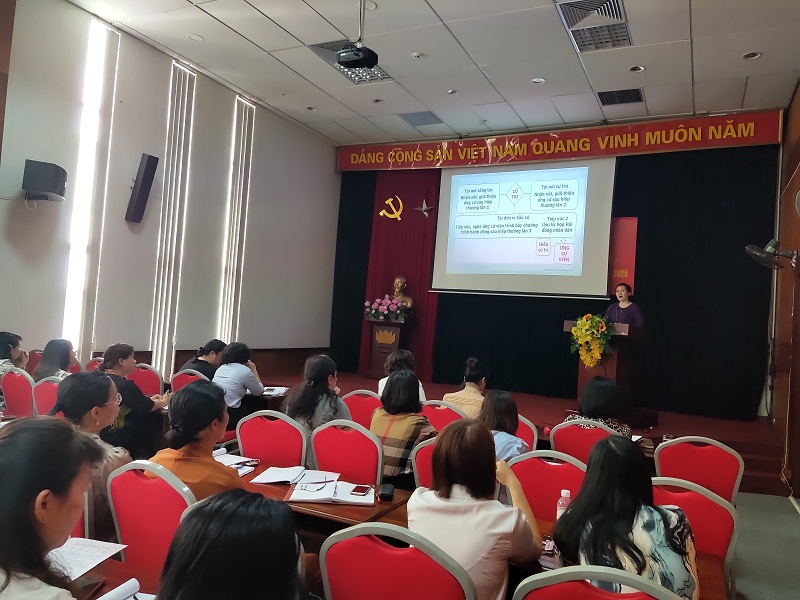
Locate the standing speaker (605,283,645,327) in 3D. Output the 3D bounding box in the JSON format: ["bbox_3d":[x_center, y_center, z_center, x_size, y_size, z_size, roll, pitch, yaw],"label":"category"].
[{"bbox_3d":[2.703,0.633,7.127,0.480,1.670,0.350,3,-2,27],"label":"standing speaker"}]

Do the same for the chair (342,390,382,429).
[{"bbox_3d":[-0.200,1.157,4.627,0.460,0.930,0.570,4,-2,27],"label":"chair"}]

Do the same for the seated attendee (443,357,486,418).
[{"bbox_3d":[0.514,1.057,4.508,0.480,1.230,0.750,3,-2,27],"label":"seated attendee"}]

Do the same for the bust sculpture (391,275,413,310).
[{"bbox_3d":[0.034,-0.117,9.950,0.410,0.600,0.260,3,-2,27],"label":"bust sculpture"}]

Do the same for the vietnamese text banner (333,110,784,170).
[{"bbox_3d":[1.989,-2.506,9.402,7.092,0.492,0.120,4,-2,27],"label":"vietnamese text banner"}]

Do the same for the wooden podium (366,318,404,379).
[{"bbox_3d":[-0.157,0.846,9.948,0.660,1.010,0.480,3,-2,27],"label":"wooden podium"}]

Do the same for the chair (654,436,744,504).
[{"bbox_3d":[1.839,1.283,3.625,0.460,0.930,0.570,4,-2,27],"label":"chair"}]

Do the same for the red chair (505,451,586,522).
[{"bbox_3d":[0.782,1.188,2.954,0.460,0.930,0.570,4,-2,27],"label":"red chair"}]

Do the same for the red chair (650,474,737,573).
[{"bbox_3d":[1.188,1.195,2.536,0.465,0.930,0.570,3,-2,27],"label":"red chair"}]

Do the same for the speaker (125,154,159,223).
[{"bbox_3d":[-3.132,-1.349,7.025,0.115,0.830,0.145,19,5,25],"label":"speaker"}]

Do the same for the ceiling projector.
[{"bbox_3d":[-0.394,-2.275,5.420,0.320,0.100,0.250,3,-2,27],"label":"ceiling projector"}]

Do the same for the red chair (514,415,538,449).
[{"bbox_3d":[0.805,1.219,4.154,0.460,0.930,0.570,4,-2,27],"label":"red chair"}]

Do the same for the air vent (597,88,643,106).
[{"bbox_3d":[2.998,-2.754,7.842,0.560,0.040,0.500,3,-2,27],"label":"air vent"}]

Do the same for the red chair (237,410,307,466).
[{"bbox_3d":[-0.646,1.089,3.438,0.465,0.930,0.570,3,-2,23],"label":"red chair"}]

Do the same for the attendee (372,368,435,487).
[{"bbox_3d":[0.001,0.970,3.231,0.460,1.170,0.620,3,-2,27],"label":"attendee"}]

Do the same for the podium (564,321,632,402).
[{"bbox_3d":[2.485,0.868,7.326,0.760,1.150,0.520,4,-2,27],"label":"podium"}]

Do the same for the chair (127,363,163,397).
[{"bbox_3d":[-2.121,1.035,5.219,0.465,0.930,0.570,3,-2,27],"label":"chair"}]

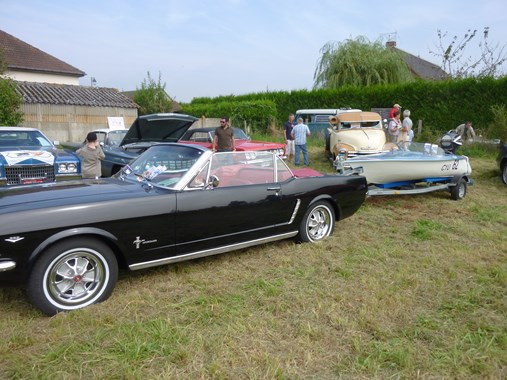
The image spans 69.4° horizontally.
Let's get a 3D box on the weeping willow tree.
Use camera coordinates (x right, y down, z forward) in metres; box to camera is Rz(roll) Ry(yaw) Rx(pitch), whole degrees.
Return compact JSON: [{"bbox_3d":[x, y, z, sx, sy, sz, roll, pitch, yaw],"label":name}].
[{"bbox_3d":[8.229,-7.550,27.639,7.900,8.725,7.900,0,9,0],"label":"weeping willow tree"}]

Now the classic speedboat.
[{"bbox_3d":[2.896,-0.559,7.308,3.850,0.820,1.550,-8,12,-41],"label":"classic speedboat"}]

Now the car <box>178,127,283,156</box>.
[{"bbox_3d":[-1.290,-1.473,13.270,1.950,1.340,5.200,-8,13,-41],"label":"car"}]

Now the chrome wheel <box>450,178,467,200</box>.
[{"bbox_3d":[4.273,-0.004,7.620,0.490,0.490,0.160,-8,12,-41],"label":"chrome wheel"}]

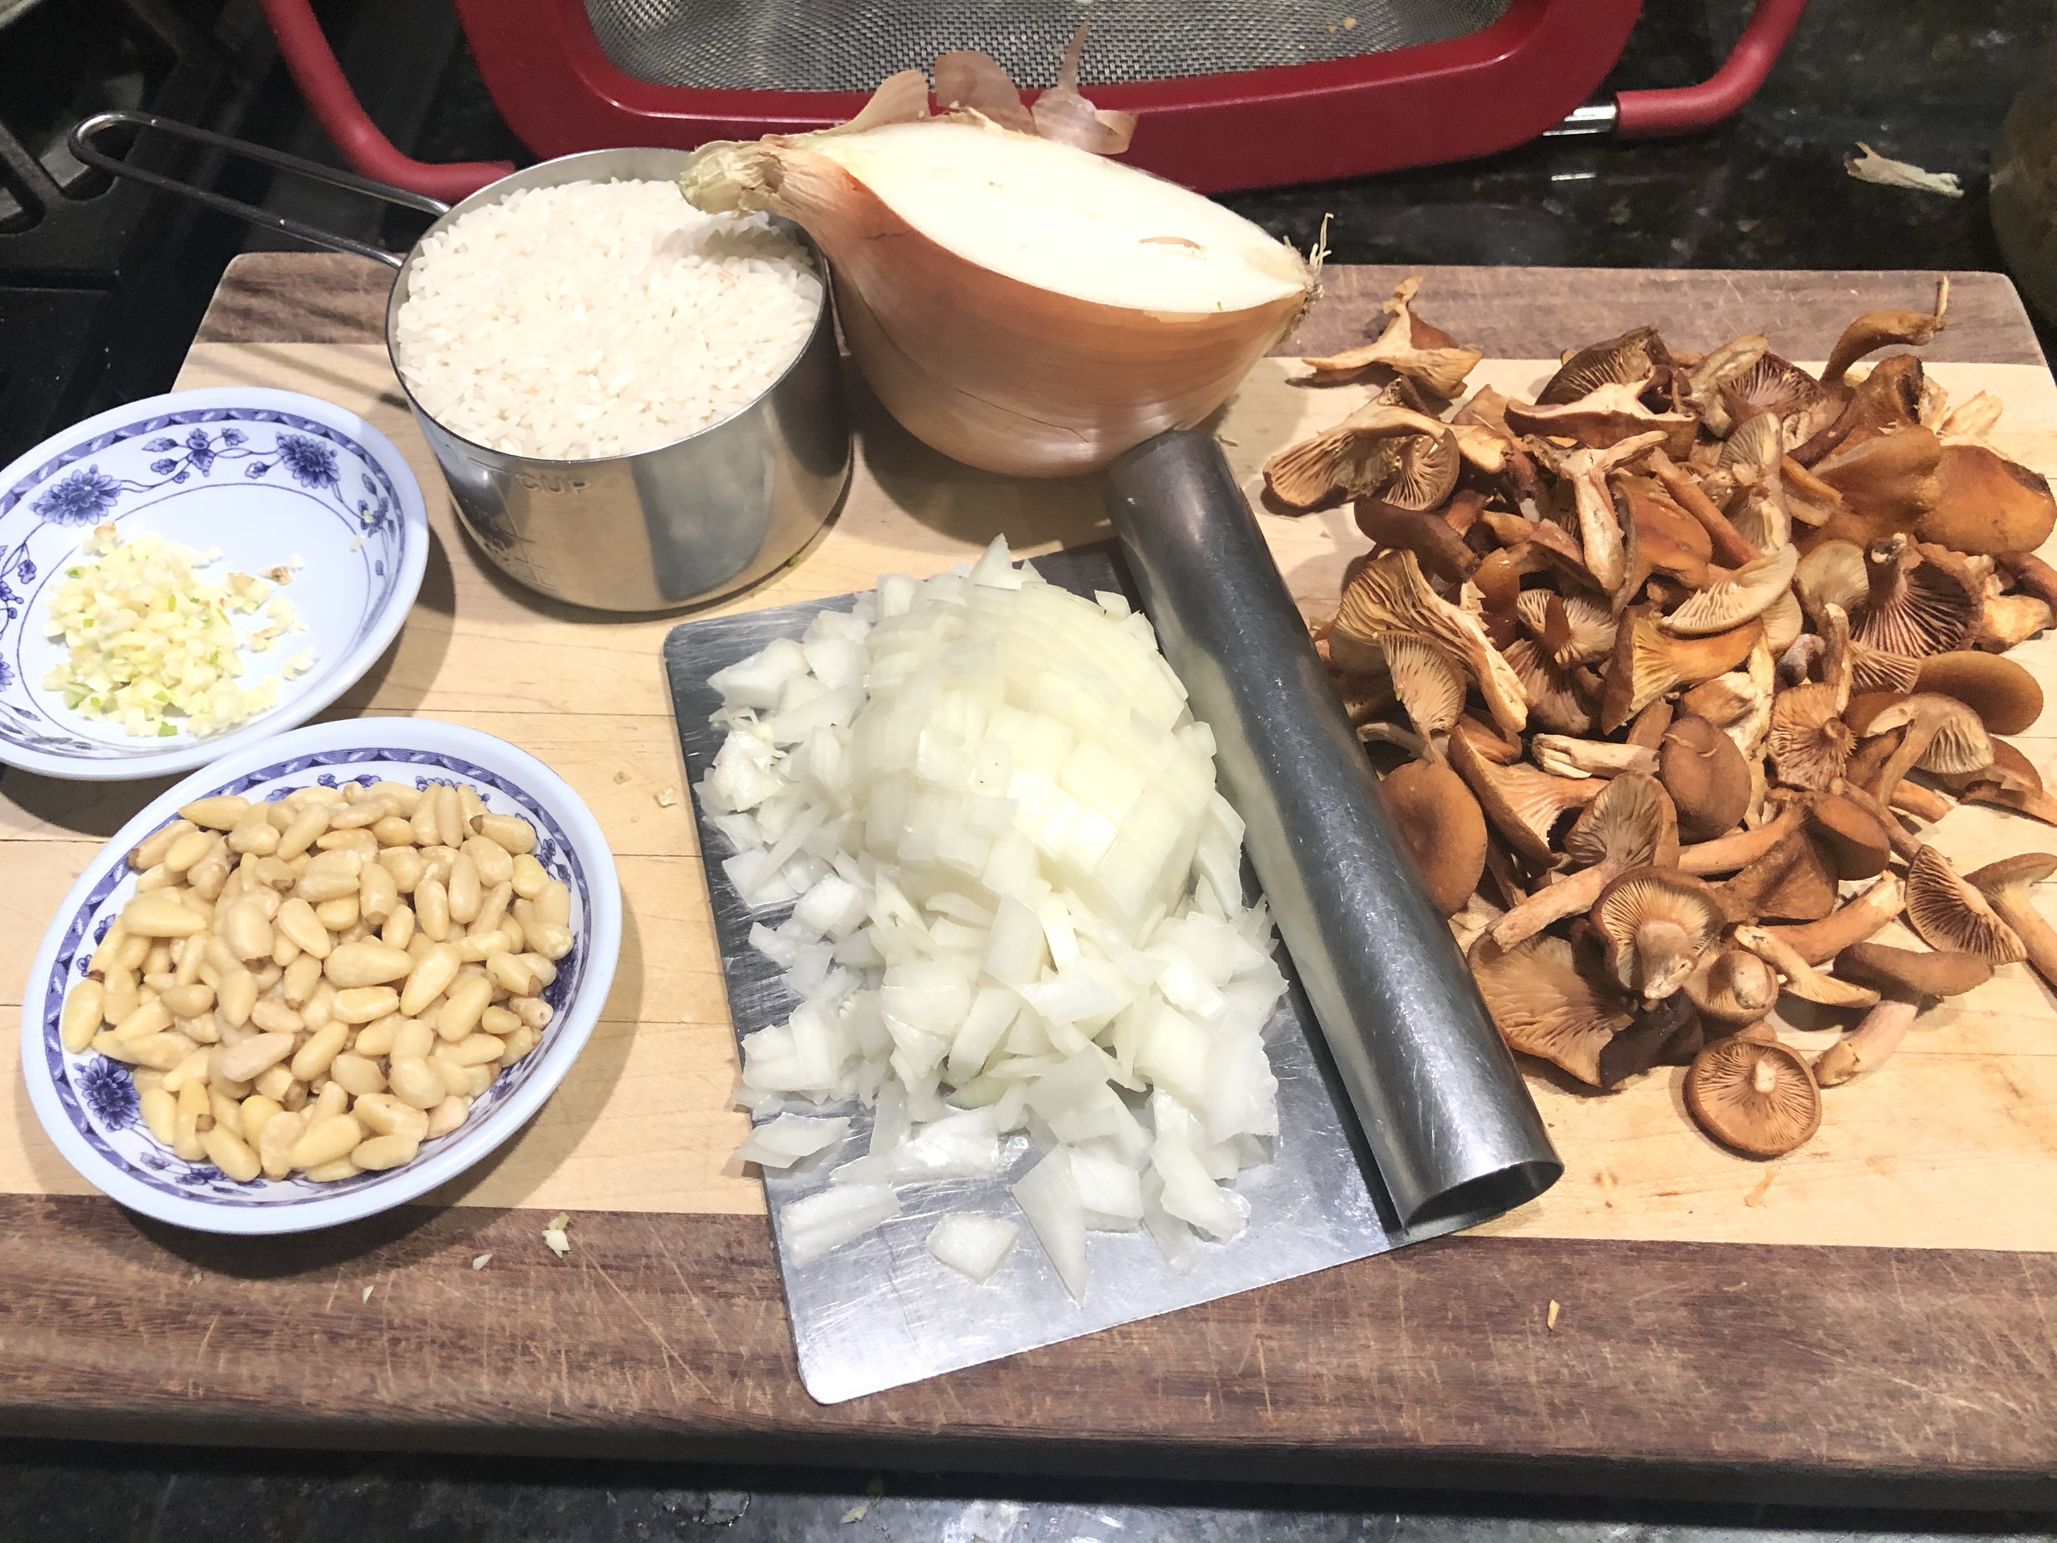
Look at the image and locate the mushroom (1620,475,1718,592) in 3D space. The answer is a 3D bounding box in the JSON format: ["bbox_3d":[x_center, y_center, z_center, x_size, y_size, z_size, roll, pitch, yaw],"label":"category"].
[{"bbox_3d":[0.118,-0.044,0.309,0.017,0.013,0.021,12,65,-35],"label":"mushroom"}]

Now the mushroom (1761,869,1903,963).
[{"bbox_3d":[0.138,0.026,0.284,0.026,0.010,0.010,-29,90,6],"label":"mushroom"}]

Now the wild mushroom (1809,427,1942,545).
[{"bbox_3d":[0.163,-0.055,0.320,0.025,0.017,0.021,8,55,-12],"label":"wild mushroom"}]

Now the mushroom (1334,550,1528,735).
[{"bbox_3d":[0.074,-0.024,0.306,0.040,0.018,0.027,40,90,18],"label":"mushroom"}]

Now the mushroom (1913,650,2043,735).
[{"bbox_3d":[0.173,-0.015,0.304,0.023,0.011,0.018,15,44,12],"label":"mushroom"}]

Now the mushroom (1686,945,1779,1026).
[{"bbox_3d":[0.113,0.035,0.268,0.014,0.014,0.014,0,83,9],"label":"mushroom"}]

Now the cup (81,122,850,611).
[{"bbox_3d":[-0.116,-0.092,0.344,0.164,0.045,0.084,20,62,12],"label":"cup"}]

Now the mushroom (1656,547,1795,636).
[{"bbox_3d":[0.126,-0.033,0.299,0.026,0.010,0.017,-31,24,0],"label":"mushroom"}]

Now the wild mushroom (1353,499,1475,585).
[{"bbox_3d":[0.073,-0.044,0.318,0.024,0.016,0.014,37,49,0],"label":"wild mushroom"}]

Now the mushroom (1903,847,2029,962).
[{"bbox_3d":[0.154,0.023,0.278,0.013,0.009,0.026,-44,66,20],"label":"mushroom"}]

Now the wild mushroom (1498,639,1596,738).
[{"bbox_3d":[0.095,-0.015,0.305,0.020,0.014,0.019,-1,75,6],"label":"wild mushroom"}]

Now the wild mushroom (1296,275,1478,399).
[{"bbox_3d":[0.078,-0.093,0.356,0.037,0.019,0.018,1,57,2],"label":"wild mushroom"}]

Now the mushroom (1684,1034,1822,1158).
[{"bbox_3d":[0.118,0.053,0.271,0.021,0.010,0.021,0,59,0],"label":"mushroom"}]

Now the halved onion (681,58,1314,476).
[{"bbox_3d":[-0.010,-0.091,0.331,0.119,0.053,0.101,16,33,0],"label":"halved onion"}]

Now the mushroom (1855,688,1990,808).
[{"bbox_3d":[0.159,-0.004,0.295,0.022,0.016,0.022,25,72,0],"label":"mushroom"}]

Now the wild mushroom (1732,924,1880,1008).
[{"bbox_3d":[0.130,0.032,0.278,0.017,0.010,0.020,-42,102,0],"label":"wild mushroom"}]

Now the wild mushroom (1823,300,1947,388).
[{"bbox_3d":[0.179,-0.089,0.349,0.028,0.012,0.012,-31,24,2],"label":"wild mushroom"}]

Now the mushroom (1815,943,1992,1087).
[{"bbox_3d":[0.142,0.039,0.271,0.026,0.018,0.022,15,104,-3],"label":"mushroom"}]

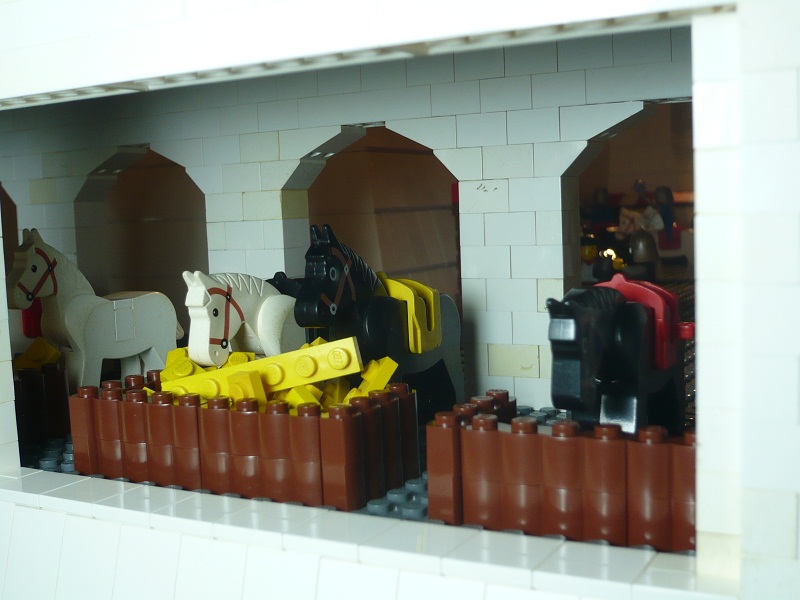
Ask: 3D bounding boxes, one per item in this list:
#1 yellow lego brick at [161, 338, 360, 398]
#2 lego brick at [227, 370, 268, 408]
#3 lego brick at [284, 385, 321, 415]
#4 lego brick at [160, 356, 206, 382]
[{"bbox_3d":[-0.032,0.018,0.230,0.048,0.008,0.005,-14,-1,12],"label":"yellow lego brick"},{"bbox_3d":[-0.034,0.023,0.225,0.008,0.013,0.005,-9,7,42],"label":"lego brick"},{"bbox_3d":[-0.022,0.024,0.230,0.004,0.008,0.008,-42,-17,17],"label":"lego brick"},{"bbox_3d":[-0.053,0.021,0.252,0.015,0.005,0.008,33,52,15],"label":"lego brick"}]

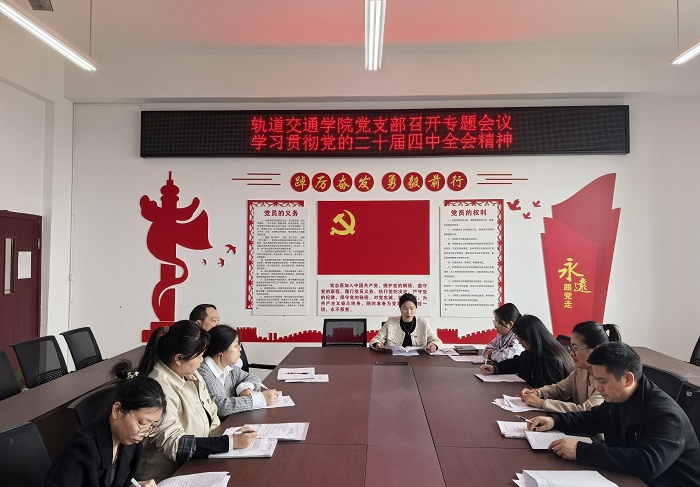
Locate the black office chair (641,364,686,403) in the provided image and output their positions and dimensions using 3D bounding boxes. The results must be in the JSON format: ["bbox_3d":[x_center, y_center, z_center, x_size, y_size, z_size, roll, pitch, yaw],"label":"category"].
[{"bbox_3d":[1.553,1.212,2.829,0.600,0.930,0.560,0,-2,4],"label":"black office chair"}]

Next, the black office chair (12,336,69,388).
[{"bbox_3d":[-2.316,1.249,3.923,0.600,0.930,0.560,0,-2,4],"label":"black office chair"}]

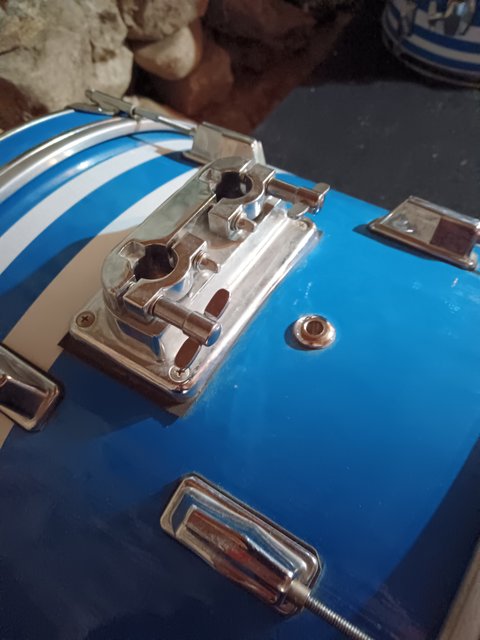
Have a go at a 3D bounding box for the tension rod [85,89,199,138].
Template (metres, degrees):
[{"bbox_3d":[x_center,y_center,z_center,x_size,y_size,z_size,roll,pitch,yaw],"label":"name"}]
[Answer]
[{"bbox_3d":[-0.085,-0.171,0.411,0.112,0.014,0.015,27,34,20],"label":"tension rod"}]

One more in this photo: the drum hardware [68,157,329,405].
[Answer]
[{"bbox_3d":[-0.015,-0.031,0.265,0.079,0.053,0.140,27,58,20],"label":"drum hardware"}]

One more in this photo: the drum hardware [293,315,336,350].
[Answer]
[{"bbox_3d":[0.039,0.006,0.258,0.021,0.005,0.021,-1,54,2],"label":"drum hardware"}]

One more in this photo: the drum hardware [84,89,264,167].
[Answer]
[{"bbox_3d":[-0.058,-0.153,0.402,0.180,0.025,0.029,27,34,20],"label":"drum hardware"}]

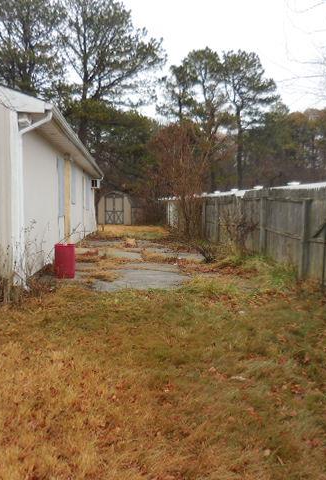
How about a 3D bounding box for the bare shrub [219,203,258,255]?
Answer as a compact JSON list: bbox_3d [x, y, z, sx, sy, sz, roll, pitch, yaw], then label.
[{"bbox_3d":[1.960,-0.300,12.000,1.000,1.350,1.000,0,4,0],"label":"bare shrub"}]

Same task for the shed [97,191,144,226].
[{"bbox_3d":[-3.000,-2.290,33.200,2.400,2.400,2.600,1,4,14],"label":"shed"}]

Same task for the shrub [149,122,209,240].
[{"bbox_3d":[0.640,-2.270,17.900,2.300,4.550,2.200,0,4,0],"label":"shrub"}]

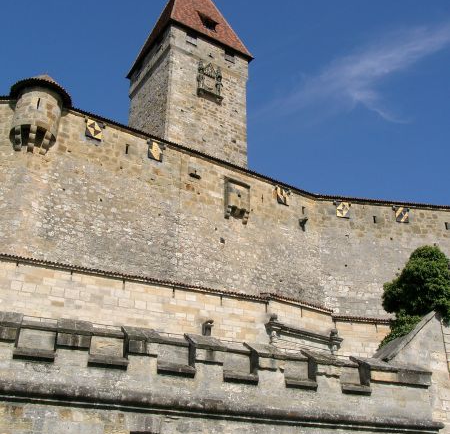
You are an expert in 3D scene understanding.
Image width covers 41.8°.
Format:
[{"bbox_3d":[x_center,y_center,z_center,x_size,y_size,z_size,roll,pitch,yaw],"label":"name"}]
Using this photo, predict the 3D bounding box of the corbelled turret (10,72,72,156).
[{"bbox_3d":[-9.318,-5.259,29.497,3.100,5.050,3.000,10,-28,-18],"label":"corbelled turret"}]

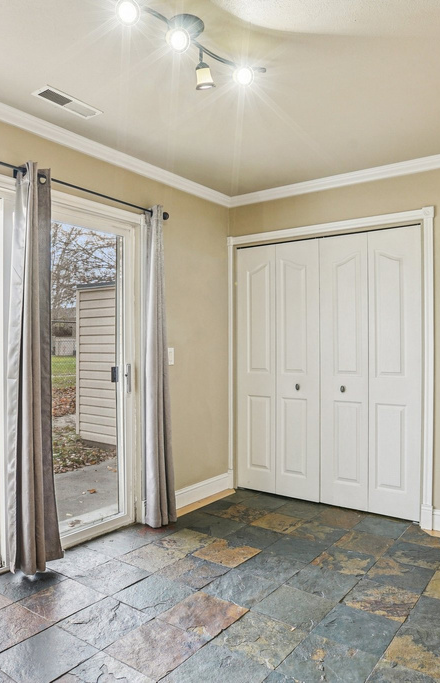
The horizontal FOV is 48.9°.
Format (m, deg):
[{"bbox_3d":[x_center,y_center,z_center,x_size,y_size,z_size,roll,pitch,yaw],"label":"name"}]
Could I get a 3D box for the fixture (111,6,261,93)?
[{"bbox_3d":[-0.128,-1.126,1.905,0.738,0.210,0.195,0,-1,-34],"label":"fixture"}]

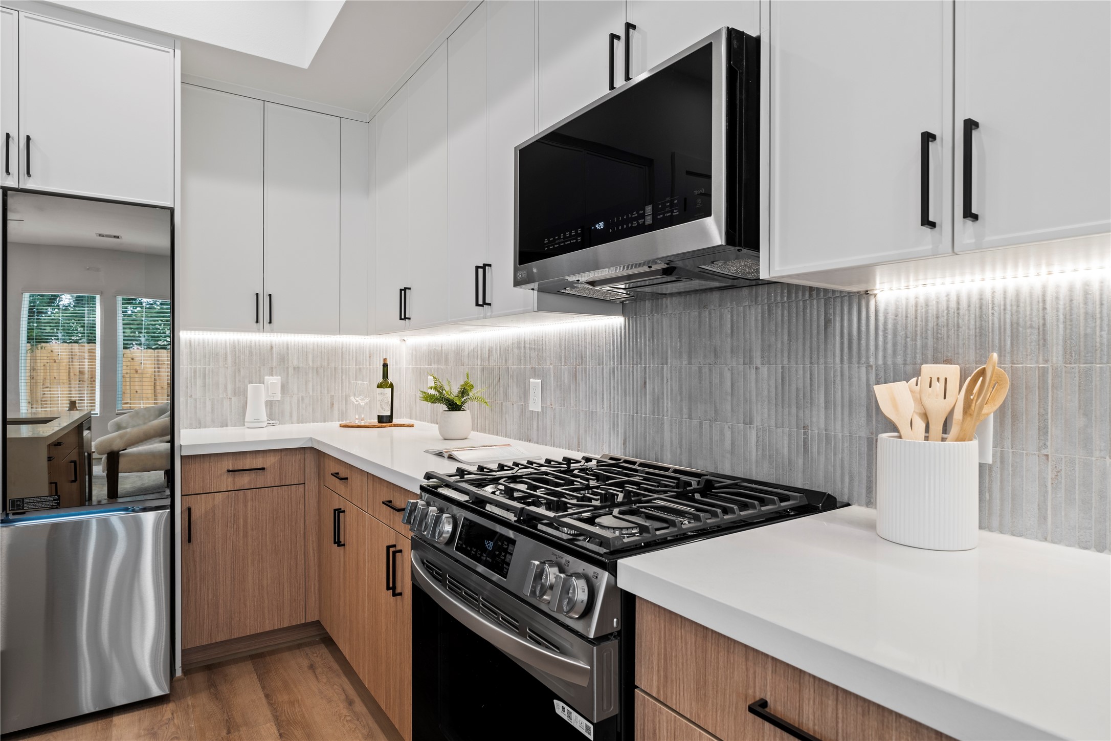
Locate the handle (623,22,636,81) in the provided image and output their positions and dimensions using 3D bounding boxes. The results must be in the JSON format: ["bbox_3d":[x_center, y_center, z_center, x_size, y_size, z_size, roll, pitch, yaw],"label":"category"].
[{"bbox_3d":[0.171,-0.718,1.404,0.027,0.135,0.009,0,0,-34],"label":"handle"}]

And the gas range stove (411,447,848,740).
[{"bbox_3d":[0.114,0.740,1.457,0.743,0.945,0.761,0,1,-34],"label":"gas range stove"}]

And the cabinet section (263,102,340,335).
[{"bbox_3d":[-1.256,-0.686,2.984,0.333,1.030,0.343,0,0,-34],"label":"cabinet section"}]

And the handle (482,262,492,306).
[{"bbox_3d":[-0.222,-0.273,1.992,0.034,0.135,0.011,0,1,-34],"label":"handle"}]

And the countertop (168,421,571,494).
[{"bbox_3d":[-0.807,0.310,2.473,1.160,0.040,1.962,0,1,-34],"label":"countertop"}]

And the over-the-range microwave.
[{"bbox_3d":[0.265,-0.418,1.546,0.409,0.412,0.757,0,1,-34],"label":"over-the-range microwave"}]

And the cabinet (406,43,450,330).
[{"bbox_3d":[-0.374,-0.694,2.528,0.327,1.043,0.407,0,0,-34],"label":"cabinet"}]

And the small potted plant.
[{"bbox_3d":[-0.424,0.148,2.606,0.275,0.280,0.280,0,1,0],"label":"small potted plant"}]

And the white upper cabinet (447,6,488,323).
[{"bbox_3d":[-0.173,-0.692,2.231,0.327,1.043,0.309,0,0,-34],"label":"white upper cabinet"}]

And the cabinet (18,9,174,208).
[{"bbox_3d":[-1.804,-0.919,2.471,0.444,0.596,0.619,0,0,-34],"label":"cabinet"}]

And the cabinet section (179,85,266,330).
[{"bbox_3d":[-1.530,-0.685,2.798,0.329,1.030,0.343,0,0,-34],"label":"cabinet section"}]

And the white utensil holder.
[{"bbox_3d":[0.635,0.202,1.057,0.150,0.173,0.150,0,0,-34],"label":"white utensil holder"}]

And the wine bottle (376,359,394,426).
[{"bbox_3d":[-0.852,0.100,3.096,0.084,0.326,0.084,0,0,0],"label":"wine bottle"}]

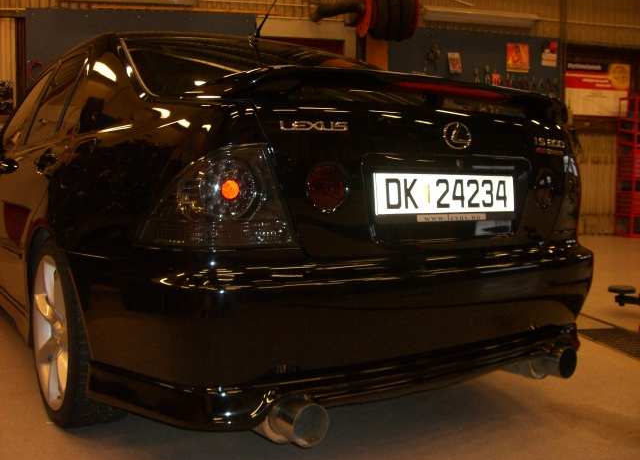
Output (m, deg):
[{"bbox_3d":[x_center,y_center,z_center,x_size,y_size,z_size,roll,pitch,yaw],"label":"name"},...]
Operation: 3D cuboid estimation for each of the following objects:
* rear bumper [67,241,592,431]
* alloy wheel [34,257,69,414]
[{"bbox_3d":[0.212,0.221,2.152,1.720,0.430,0.690,-2,4,-34],"label":"rear bumper"},{"bbox_3d":[-0.774,0.322,2.260,0.200,0.490,0.490,-2,4,-34],"label":"alloy wheel"}]

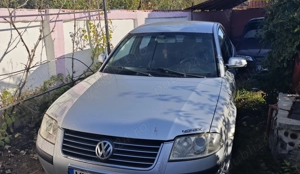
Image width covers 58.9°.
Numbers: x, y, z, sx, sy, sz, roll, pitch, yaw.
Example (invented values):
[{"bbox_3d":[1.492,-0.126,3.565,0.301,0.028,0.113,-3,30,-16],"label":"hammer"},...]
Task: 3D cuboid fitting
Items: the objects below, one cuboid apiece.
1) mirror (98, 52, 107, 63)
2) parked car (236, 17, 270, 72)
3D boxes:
[{"bbox_3d":[-0.613,-0.395,3.577,0.210,0.160,0.130,3,15,19],"label":"mirror"},{"bbox_3d":[3.361,-1.159,7.386,1.740,1.460,4.200,5,15,23],"label":"parked car"}]

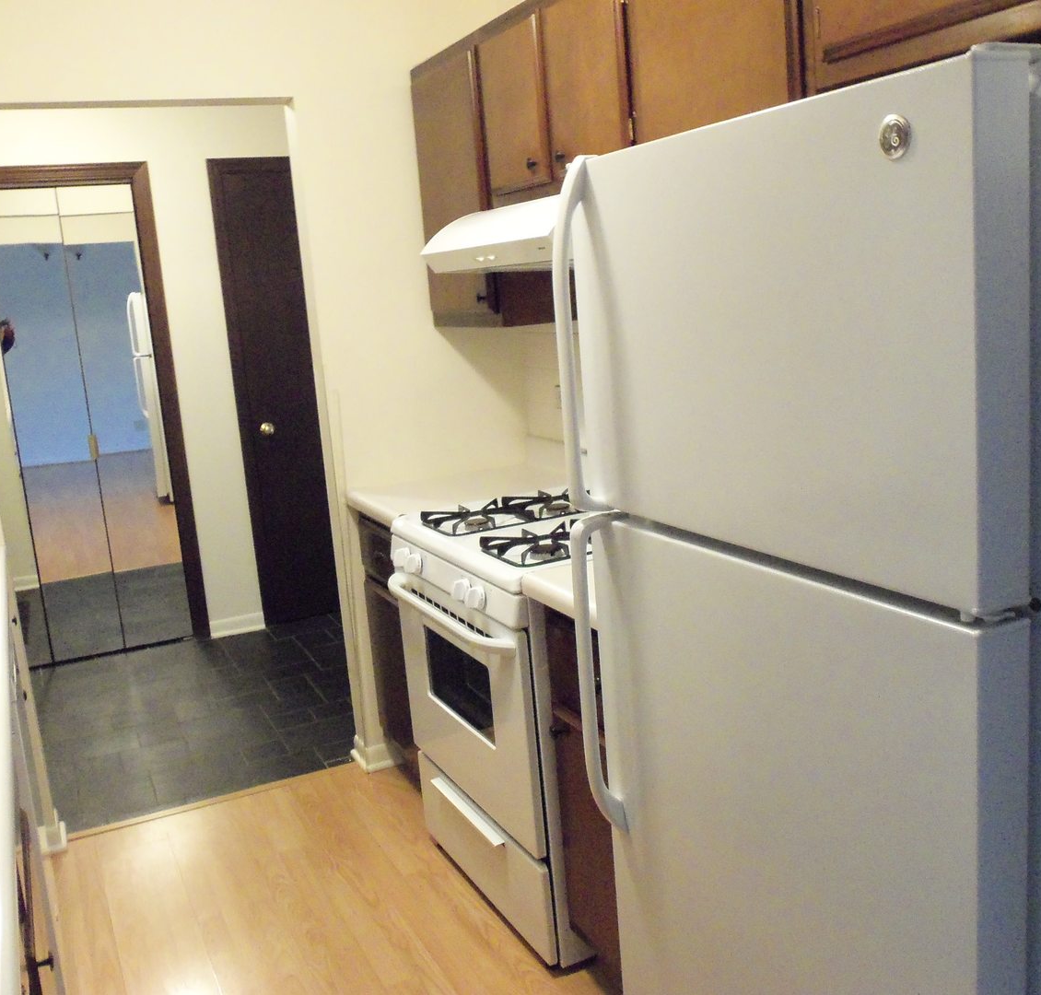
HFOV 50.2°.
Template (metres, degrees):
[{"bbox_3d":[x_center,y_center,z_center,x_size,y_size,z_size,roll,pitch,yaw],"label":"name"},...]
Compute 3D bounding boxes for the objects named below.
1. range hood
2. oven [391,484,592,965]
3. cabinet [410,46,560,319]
[{"bbox_3d":[0.135,-0.655,2.697,0.522,0.160,0.762,-10,12,-25],"label":"range hood"},{"bbox_3d":[0.139,0.493,2.864,0.700,0.945,0.765,-10,12,-25],"label":"oven"},{"bbox_3d":[-0.061,-0.902,3.270,0.312,0.767,0.498,-10,12,-25],"label":"cabinet"}]

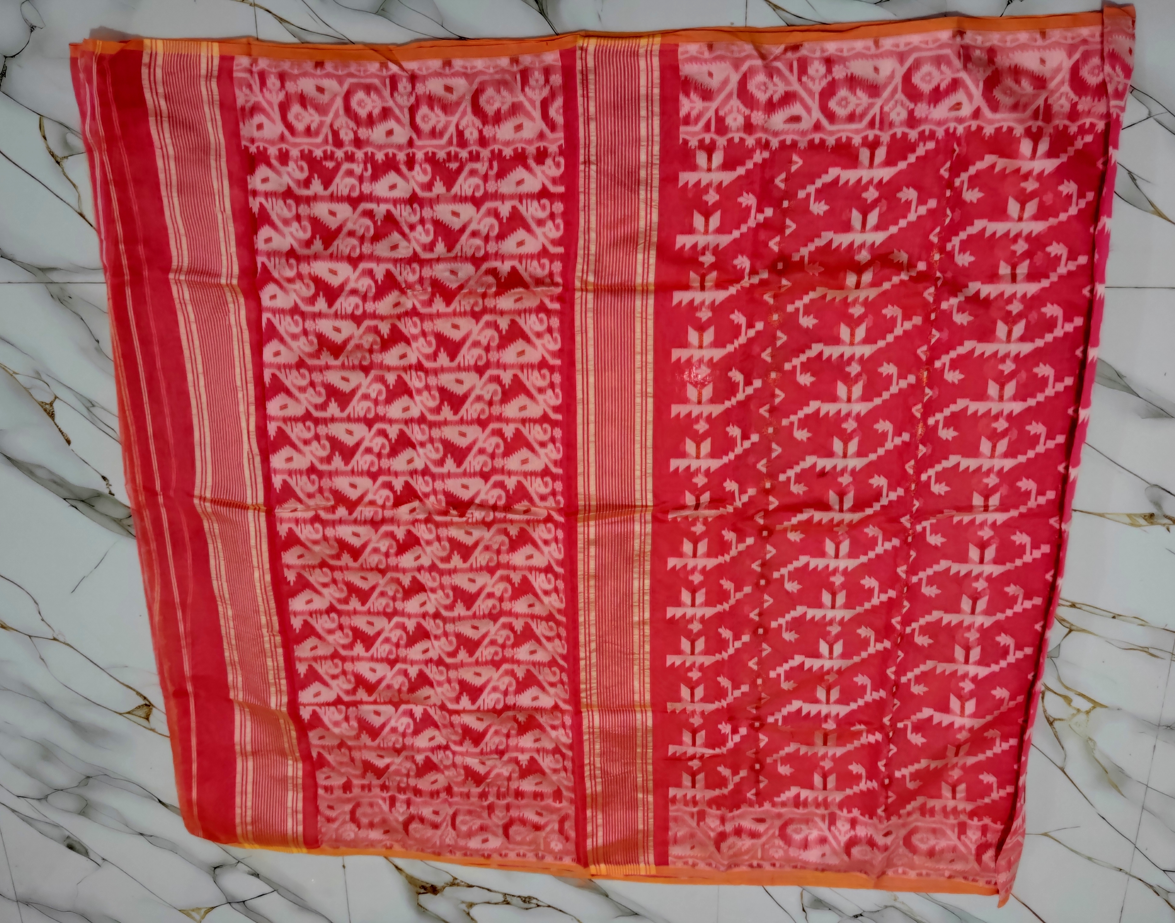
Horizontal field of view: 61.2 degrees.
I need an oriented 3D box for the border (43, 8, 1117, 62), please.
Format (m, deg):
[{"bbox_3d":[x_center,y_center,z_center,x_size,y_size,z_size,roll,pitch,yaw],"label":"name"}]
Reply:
[{"bbox_3d":[-0.024,-0.505,1.190,1.266,0.012,0.035,1,108,6],"label":"border"}]

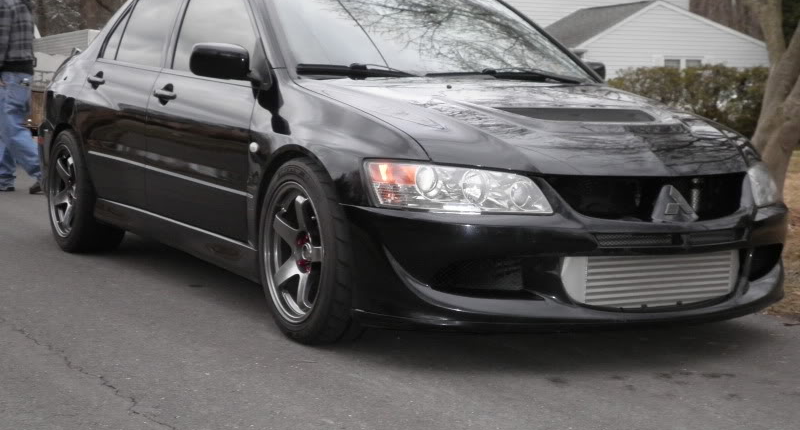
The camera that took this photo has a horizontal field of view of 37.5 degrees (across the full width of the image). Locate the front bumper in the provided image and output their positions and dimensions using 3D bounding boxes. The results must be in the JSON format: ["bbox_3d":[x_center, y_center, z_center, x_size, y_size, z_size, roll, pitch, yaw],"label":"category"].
[{"bbox_3d":[0.708,0.128,3.888,1.740,0.390,0.600,-3,7,-32],"label":"front bumper"}]

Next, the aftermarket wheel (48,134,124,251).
[{"bbox_3d":[-1.651,-0.128,6.215,0.245,0.635,0.635,-3,7,-32],"label":"aftermarket wheel"}]

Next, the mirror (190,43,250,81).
[{"bbox_3d":[-0.661,-0.569,4.361,0.215,0.140,0.125,-3,7,-32],"label":"mirror"}]

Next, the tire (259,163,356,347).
[{"bbox_3d":[-0.261,0.121,4.002,0.245,0.635,0.635,-3,7,-34],"label":"tire"}]

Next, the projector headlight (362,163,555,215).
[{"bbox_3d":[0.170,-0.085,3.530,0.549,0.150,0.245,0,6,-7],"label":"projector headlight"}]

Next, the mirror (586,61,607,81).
[{"bbox_3d":[0.840,-0.635,5.297,0.215,0.140,0.125,-3,7,-32],"label":"mirror"}]

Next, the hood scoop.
[{"bbox_3d":[0.624,-0.344,3.990,0.600,0.050,0.180,-3,17,-32],"label":"hood scoop"}]

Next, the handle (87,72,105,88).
[{"bbox_3d":[-1.486,-0.658,5.761,0.055,0.085,0.220,-3,7,-32],"label":"handle"}]

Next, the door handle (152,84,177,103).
[{"bbox_3d":[-1.000,-0.513,4.991,0.055,0.085,0.220,-3,7,-32],"label":"door handle"}]

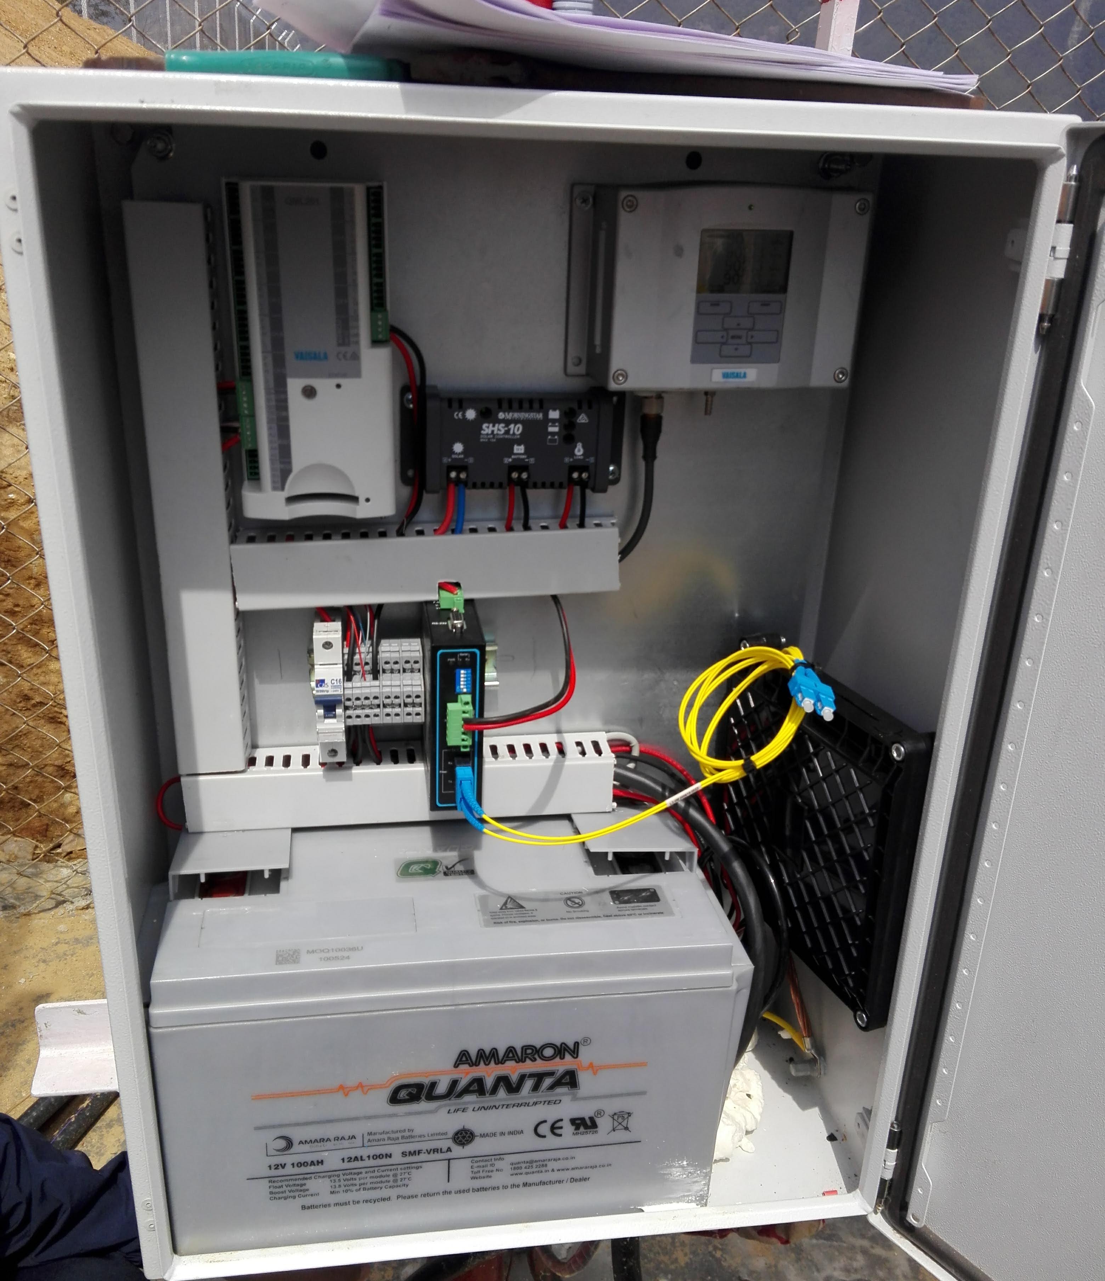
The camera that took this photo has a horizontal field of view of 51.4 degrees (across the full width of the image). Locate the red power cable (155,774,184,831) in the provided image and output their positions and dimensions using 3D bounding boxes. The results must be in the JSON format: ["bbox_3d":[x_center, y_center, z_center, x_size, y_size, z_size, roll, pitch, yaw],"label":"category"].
[{"bbox_3d":[-0.272,0.118,0.820,0.020,0.046,0.009,-1,22,-8],"label":"red power cable"}]

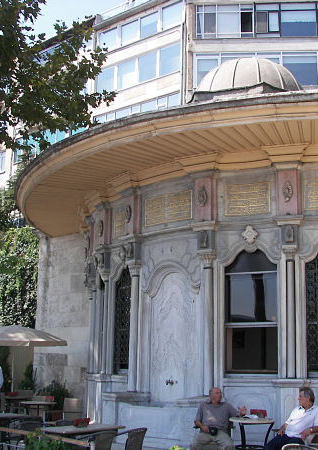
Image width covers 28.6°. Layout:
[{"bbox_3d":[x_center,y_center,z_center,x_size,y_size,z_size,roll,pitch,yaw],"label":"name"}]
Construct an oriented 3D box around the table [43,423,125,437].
[{"bbox_3d":[-0.908,2.794,7.374,0.600,0.730,0.900,-8,-15,37],"label":"table"}]

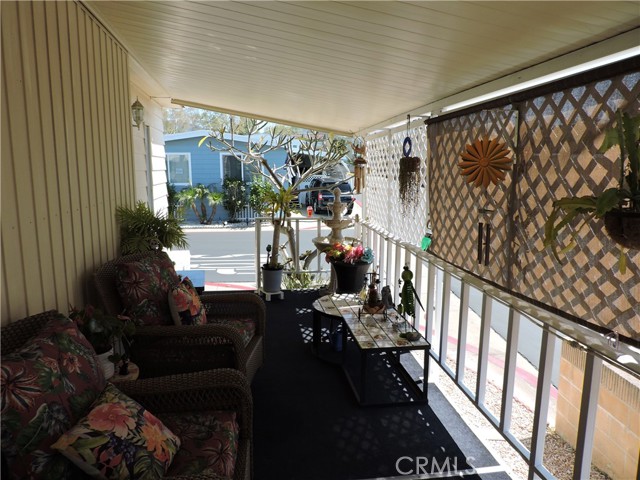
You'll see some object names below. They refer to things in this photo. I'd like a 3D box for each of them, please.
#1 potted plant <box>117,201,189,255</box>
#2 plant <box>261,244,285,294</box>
[{"bbox_3d":[-1.567,-0.089,4.152,0.600,0.550,0.550,-1,9,-9],"label":"potted plant"},{"bbox_3d":[-0.625,0.414,5.836,0.290,0.680,0.290,-1,9,-9],"label":"plant"}]

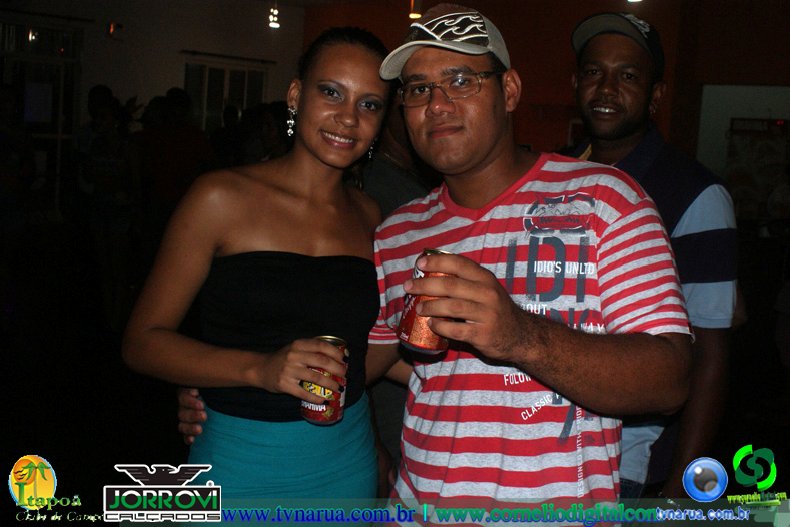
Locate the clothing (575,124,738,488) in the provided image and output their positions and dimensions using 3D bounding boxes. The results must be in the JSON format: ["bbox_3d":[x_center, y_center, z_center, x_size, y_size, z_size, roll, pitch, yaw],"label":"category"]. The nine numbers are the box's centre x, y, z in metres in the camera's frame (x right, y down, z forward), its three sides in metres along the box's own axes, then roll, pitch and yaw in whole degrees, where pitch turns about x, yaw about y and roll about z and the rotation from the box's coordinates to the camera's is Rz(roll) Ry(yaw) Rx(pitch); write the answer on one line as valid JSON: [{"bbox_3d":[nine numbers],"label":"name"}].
[{"bbox_3d":[0.455,0.090,1.610,0.520,0.740,0.320,6,4,30],"label":"clothing"}]

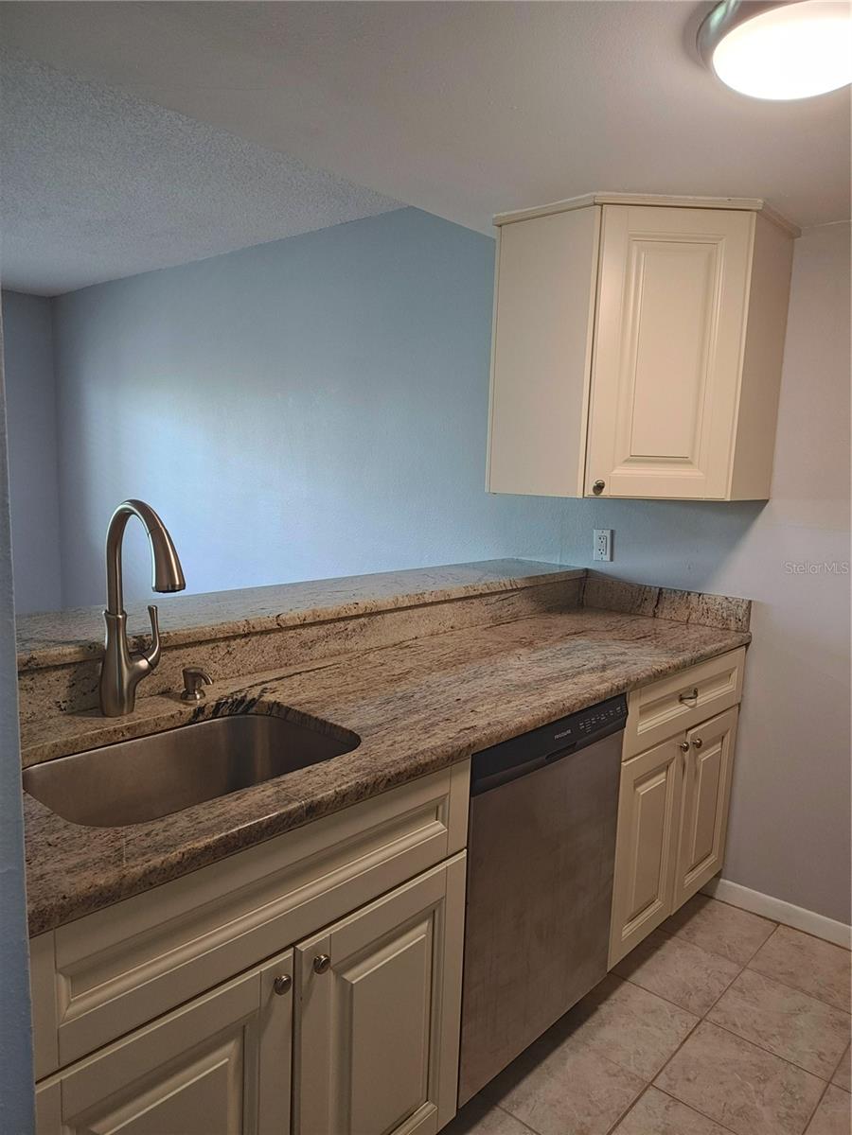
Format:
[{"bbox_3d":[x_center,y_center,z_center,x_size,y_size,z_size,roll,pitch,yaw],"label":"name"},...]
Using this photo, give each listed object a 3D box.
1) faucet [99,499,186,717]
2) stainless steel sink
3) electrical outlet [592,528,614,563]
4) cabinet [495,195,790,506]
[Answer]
[{"bbox_3d":[-0.510,0.084,1.427,0.275,0.420,0.122,9,10,42],"label":"faucet"},{"bbox_3d":[-0.406,0.432,1.327,0.395,0.205,0.575,9,10,42],"label":"stainless steel sink"},{"bbox_3d":[0.646,-0.080,2.759,0.071,0.116,0.010,9,10,42],"label":"electrical outlet"},{"bbox_3d":[0.635,-0.634,2.400,0.860,0.800,0.650,2,8,-2],"label":"cabinet"}]

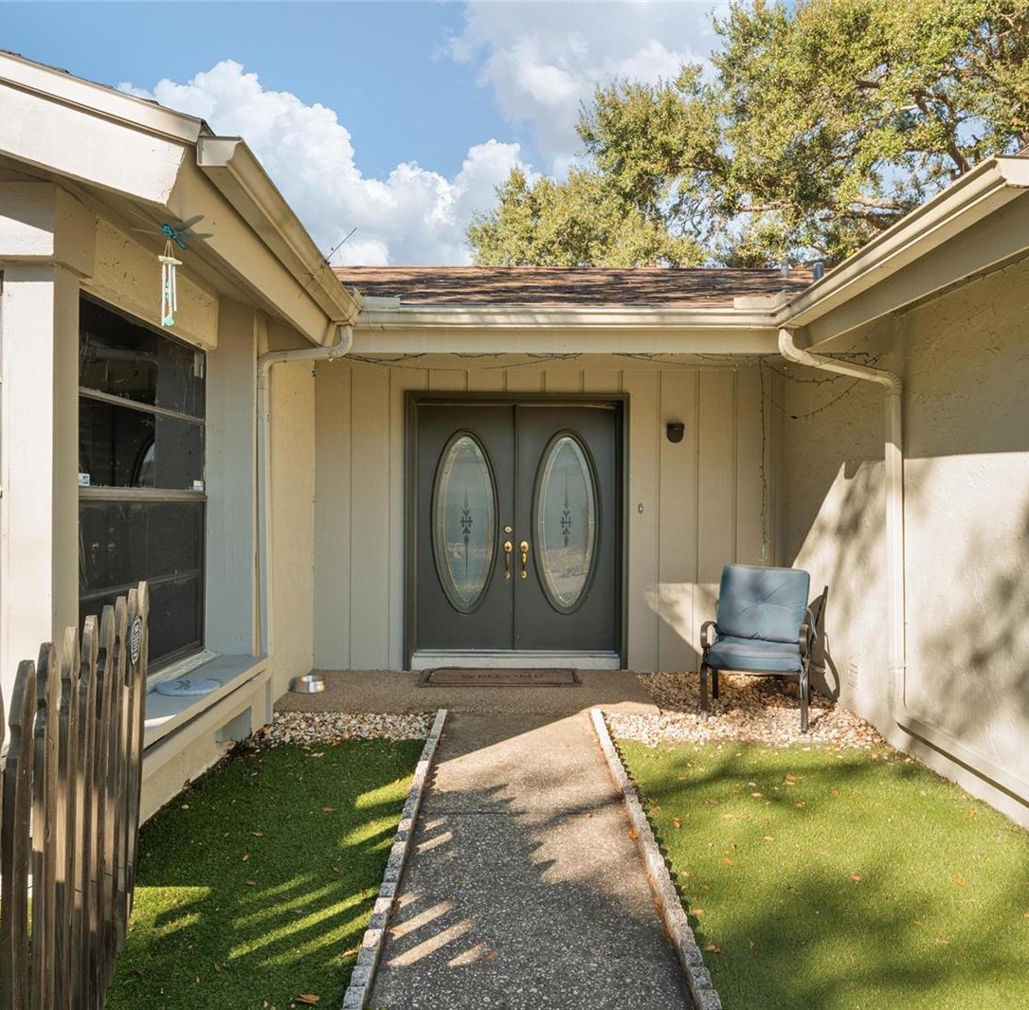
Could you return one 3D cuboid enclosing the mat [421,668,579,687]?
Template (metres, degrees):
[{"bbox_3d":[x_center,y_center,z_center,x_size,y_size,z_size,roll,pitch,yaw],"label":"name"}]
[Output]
[{"bbox_3d":[-0.110,1.315,6.130,1.190,0.020,0.550,0,0,0],"label":"mat"}]

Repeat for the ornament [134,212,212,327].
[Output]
[{"bbox_3d":[-1.300,-0.865,3.030,0.300,0.380,0.250,0,0,-9],"label":"ornament"}]

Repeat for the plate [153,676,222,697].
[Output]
[{"bbox_3d":[-1.790,0.985,4.390,0.360,0.030,0.360,0,0,0],"label":"plate"}]

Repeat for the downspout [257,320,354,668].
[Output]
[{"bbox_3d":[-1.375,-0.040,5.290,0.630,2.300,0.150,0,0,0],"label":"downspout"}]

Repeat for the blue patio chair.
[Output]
[{"bbox_3d":[1.600,0.905,5.270,0.630,0.930,0.720,0,0,22],"label":"blue patio chair"}]

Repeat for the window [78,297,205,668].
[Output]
[{"bbox_3d":[-2.075,-0.028,4.570,0.080,2.000,1.600,0,0,0],"label":"window"}]

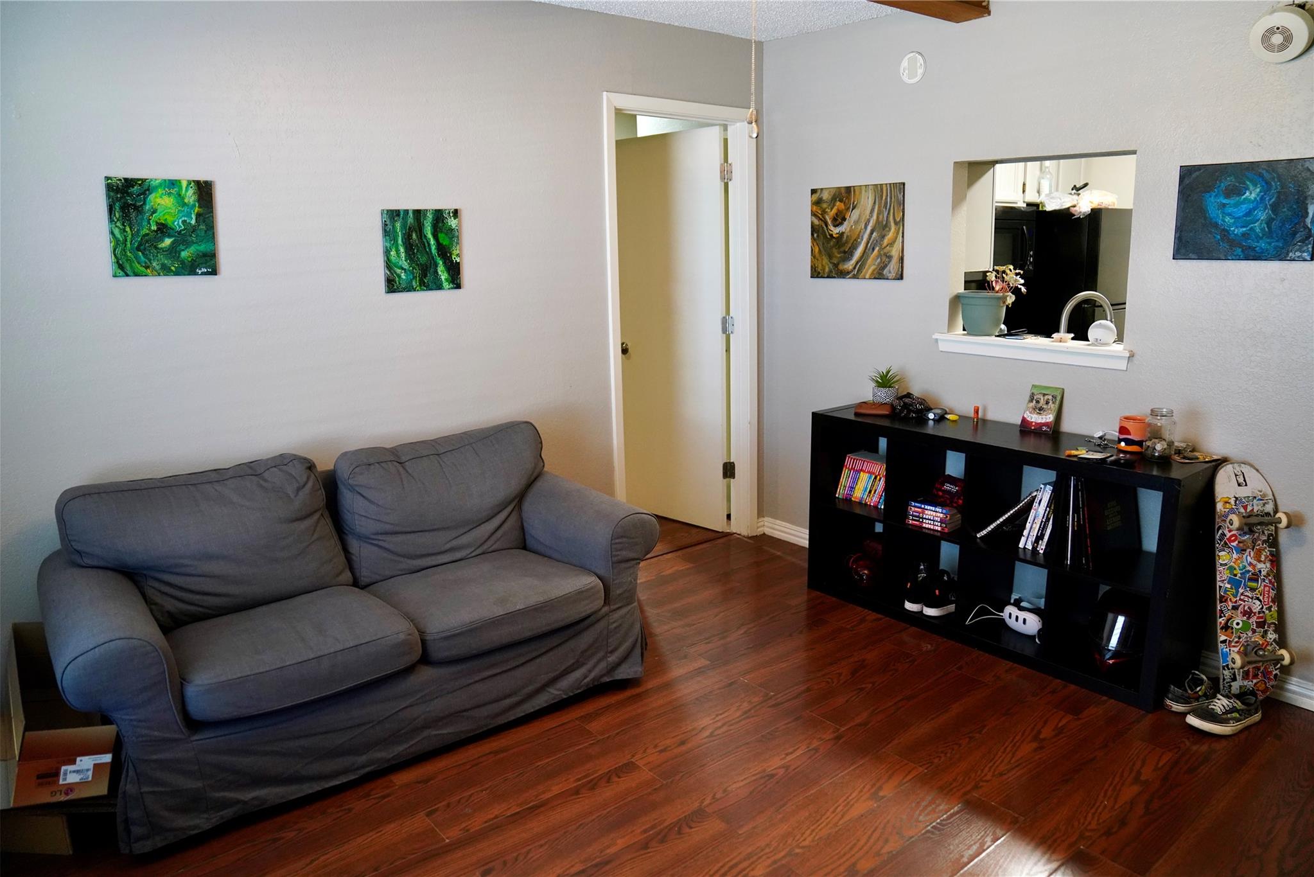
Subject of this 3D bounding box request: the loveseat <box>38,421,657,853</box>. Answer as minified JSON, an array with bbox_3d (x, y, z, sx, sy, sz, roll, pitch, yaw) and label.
[{"bbox_3d":[-0.957,0.492,2.876,1.780,0.865,0.870,-11,16,-37],"label":"loveseat"}]

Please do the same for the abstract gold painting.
[{"bbox_3d":[0.876,-0.914,3.898,0.020,0.406,0.508,-12,16,-39],"label":"abstract gold painting"}]

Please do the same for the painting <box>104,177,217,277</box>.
[{"bbox_3d":[-1.513,-0.643,2.677,0.302,0.300,0.020,-12,16,-39],"label":"painting"}]

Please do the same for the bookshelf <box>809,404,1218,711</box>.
[{"bbox_3d":[1.294,0.369,3.411,0.390,0.790,1.490,-11,16,-38],"label":"bookshelf"}]

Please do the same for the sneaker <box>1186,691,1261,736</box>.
[{"bbox_3d":[1.782,0.844,2.738,0.285,0.100,0.110,-4,13,-12],"label":"sneaker"}]

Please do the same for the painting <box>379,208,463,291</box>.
[{"bbox_3d":[-0.864,-0.695,3.252,0.303,0.298,0.020,-11,16,-38],"label":"painting"}]

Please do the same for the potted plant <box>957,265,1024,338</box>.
[{"bbox_3d":[1.376,-0.557,3.559,0.210,0.280,0.240,-11,16,-38],"label":"potted plant"}]

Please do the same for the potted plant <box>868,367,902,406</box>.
[{"bbox_3d":[1.000,-0.225,3.845,0.140,0.180,0.140,-1,12,0],"label":"potted plant"}]

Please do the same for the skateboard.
[{"bbox_3d":[1.911,0.484,2.817,0.205,0.800,0.130,-1,-3,1],"label":"skateboard"}]

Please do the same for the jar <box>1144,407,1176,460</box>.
[{"bbox_3d":[1.656,-0.017,2.884,0.091,0.168,0.091,-12,16,-39],"label":"jar"}]

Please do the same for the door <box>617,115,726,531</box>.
[{"bbox_3d":[0.052,-0.560,4.718,0.762,2.032,0.035,11,17,43],"label":"door"}]

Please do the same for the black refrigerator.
[{"bbox_3d":[2.619,-0.628,5.722,0.750,1.670,0.780,-12,16,-39],"label":"black refrigerator"}]

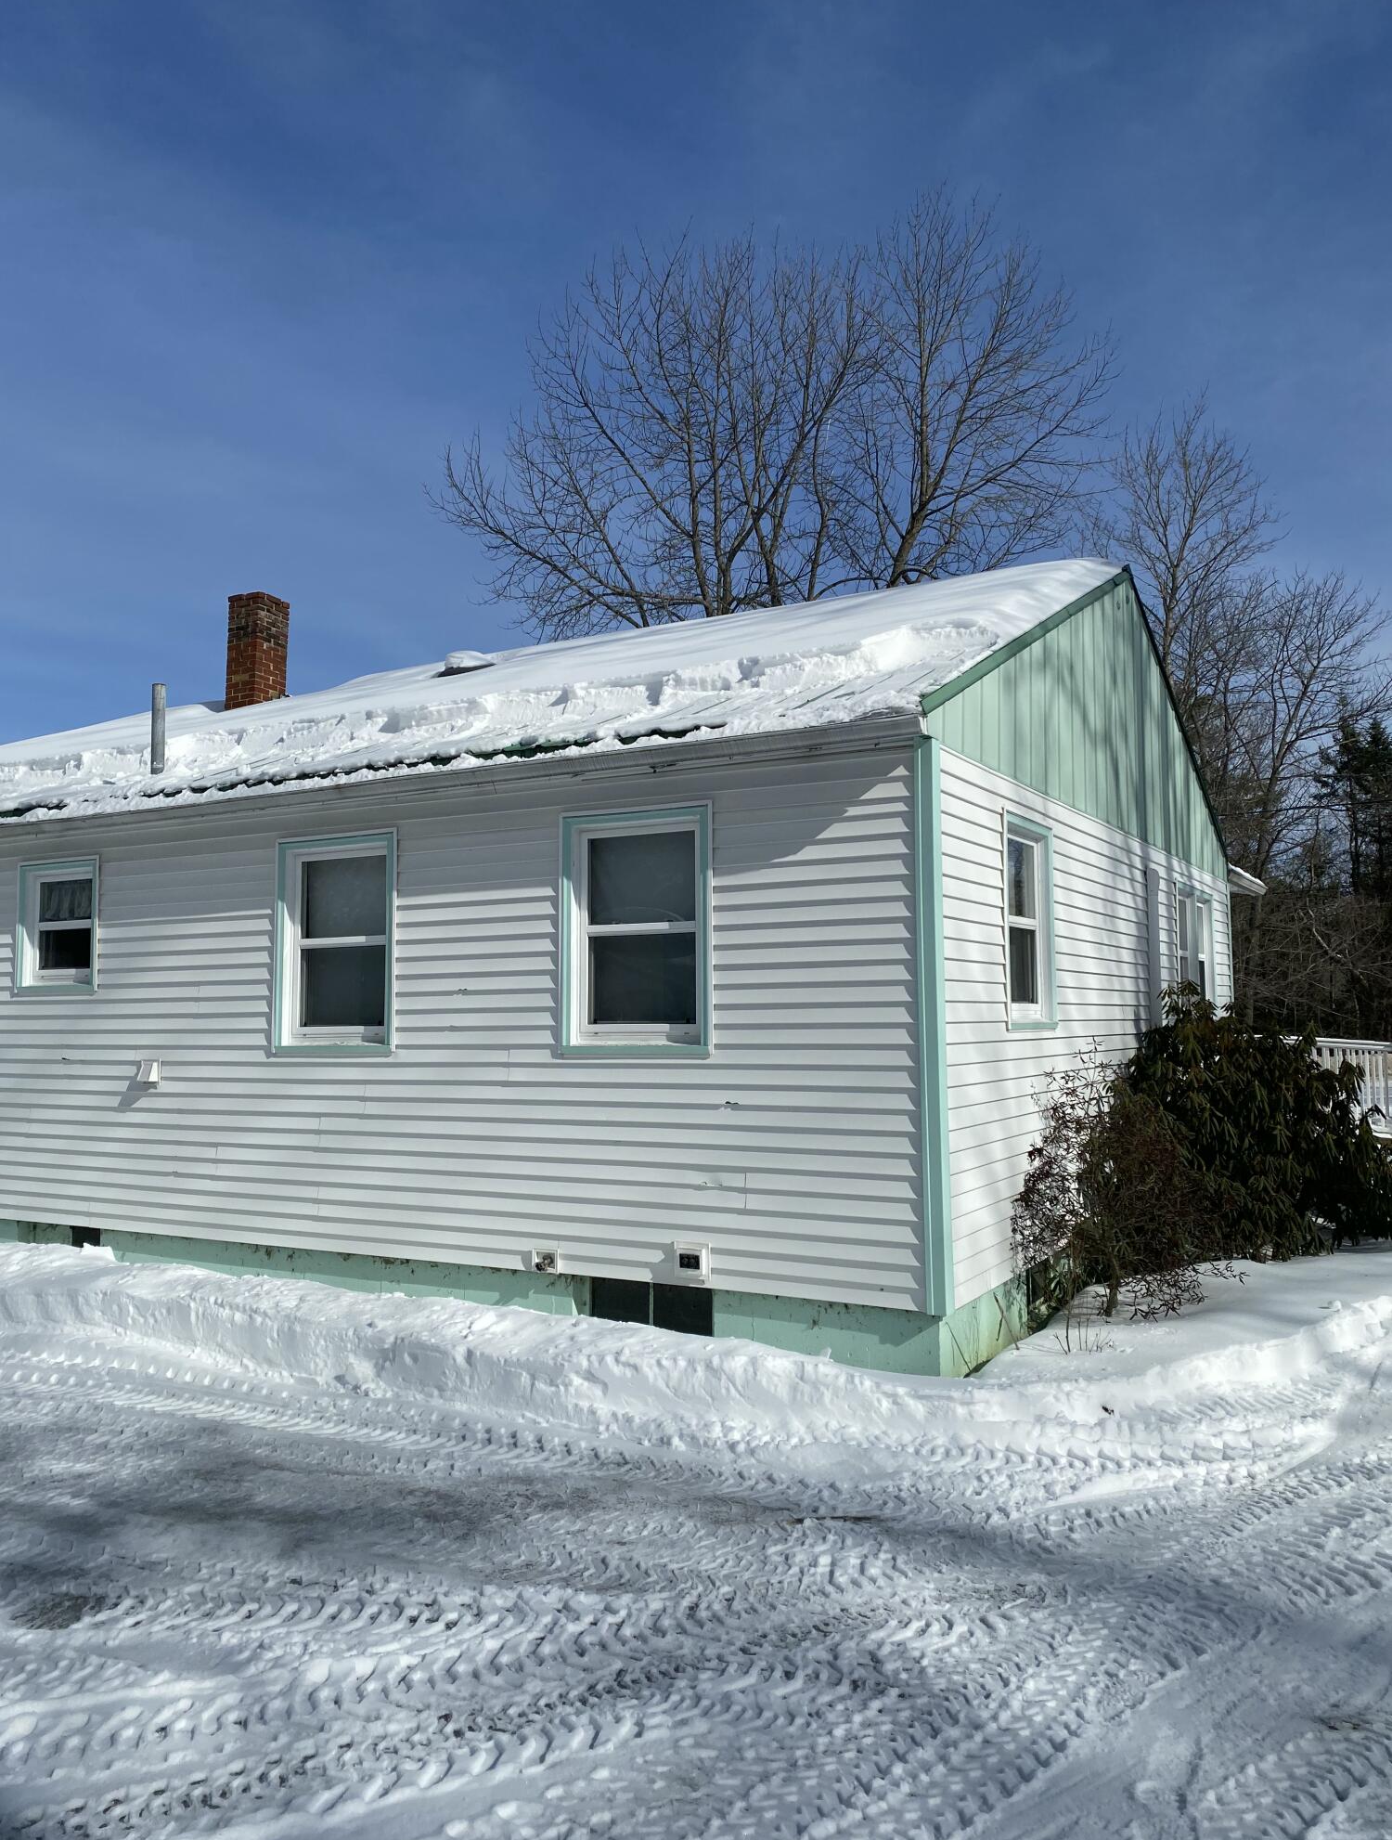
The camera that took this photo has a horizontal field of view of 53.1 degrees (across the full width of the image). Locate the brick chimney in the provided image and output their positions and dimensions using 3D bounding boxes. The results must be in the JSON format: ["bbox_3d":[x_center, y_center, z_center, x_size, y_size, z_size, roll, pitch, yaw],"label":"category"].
[{"bbox_3d":[-4.619,-2.741,14.743,0.430,1.250,0.420,-3,-5,30],"label":"brick chimney"}]

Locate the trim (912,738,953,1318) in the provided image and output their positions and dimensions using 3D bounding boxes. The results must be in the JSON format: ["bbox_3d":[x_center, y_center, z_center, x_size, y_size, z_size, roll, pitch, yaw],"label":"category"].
[{"bbox_3d":[1.118,0.492,6.594,0.095,2.679,0.095,-3,-5,30],"label":"trim"}]

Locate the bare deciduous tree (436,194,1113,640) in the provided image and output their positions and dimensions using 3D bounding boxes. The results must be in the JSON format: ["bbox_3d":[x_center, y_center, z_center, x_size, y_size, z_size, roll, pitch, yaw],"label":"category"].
[{"bbox_3d":[1.468,-4.579,23.425,11.280,15.973,10.152,-1,-4,4],"label":"bare deciduous tree"}]

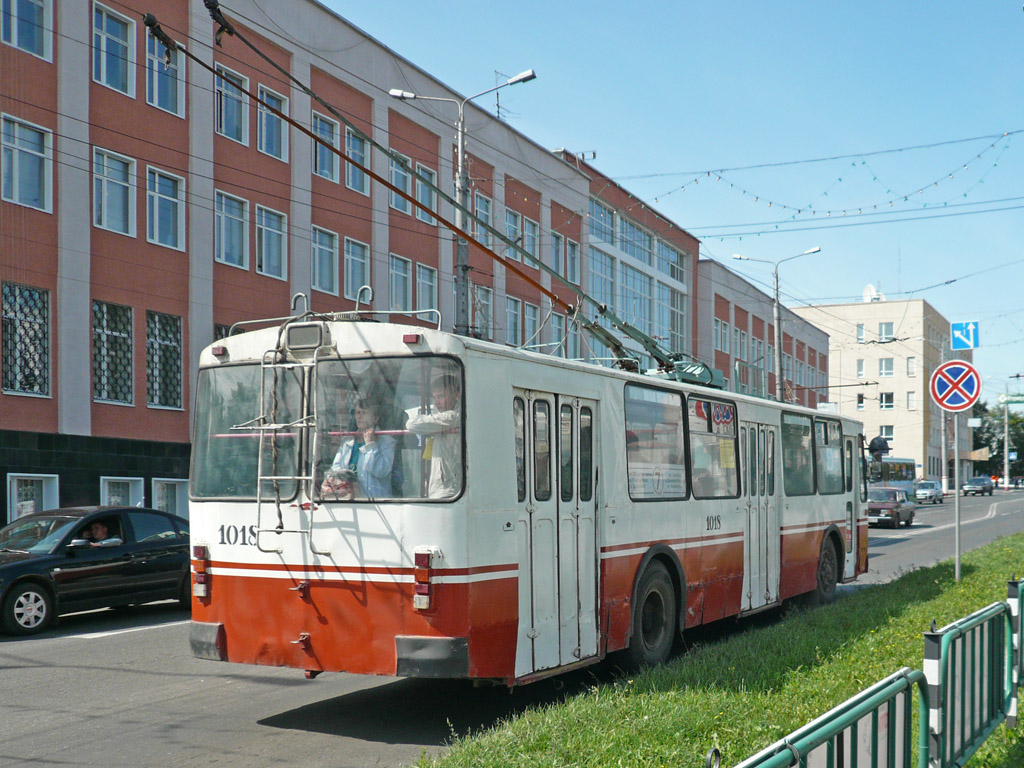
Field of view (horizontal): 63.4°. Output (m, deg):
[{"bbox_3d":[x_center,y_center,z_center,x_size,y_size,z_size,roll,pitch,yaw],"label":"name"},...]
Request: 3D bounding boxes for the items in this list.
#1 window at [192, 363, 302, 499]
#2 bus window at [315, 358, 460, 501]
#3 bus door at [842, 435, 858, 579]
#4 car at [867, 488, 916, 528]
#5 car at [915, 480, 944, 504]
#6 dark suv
[{"bbox_3d":[-2.133,0.383,6.680,1.120,1.080,0.100,-3,-6,28],"label":"window"},{"bbox_3d":[-0.936,0.345,6.280,1.200,1.100,0.100,-2,-6,22],"label":"bus window"},{"bbox_3d":[5.680,2.056,13.900,0.080,2.360,0.760,-4,-7,38],"label":"bus door"},{"bbox_3d":[13.829,4.622,31.000,1.620,1.440,4.100,-4,-7,35],"label":"car"},{"bbox_3d":[27.722,7.224,55.000,1.620,1.480,4.100,-4,-7,32],"label":"car"},{"bbox_3d":[36.045,7.935,64.000,1.680,1.420,4.300,-4,-7,38],"label":"dark suv"}]

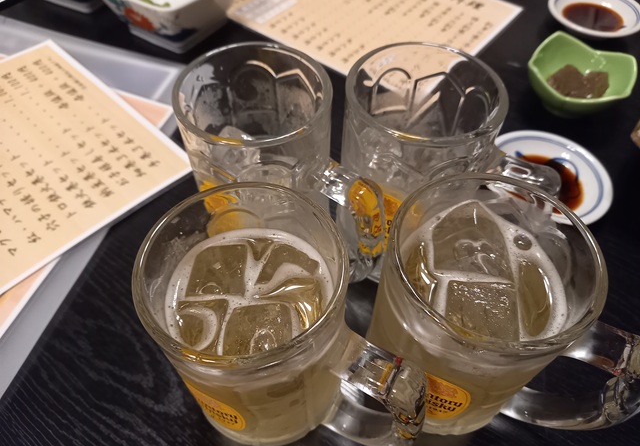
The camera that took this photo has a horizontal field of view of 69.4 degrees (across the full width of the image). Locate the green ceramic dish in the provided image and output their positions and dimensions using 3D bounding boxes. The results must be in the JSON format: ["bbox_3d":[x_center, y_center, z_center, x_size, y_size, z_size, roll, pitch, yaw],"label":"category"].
[{"bbox_3d":[0.214,-0.118,0.391,0.079,0.045,0.079,29,59,19],"label":"green ceramic dish"}]

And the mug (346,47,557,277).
[{"bbox_3d":[0.070,-0.024,0.272,0.119,0.125,0.080,13,55,9],"label":"mug"}]

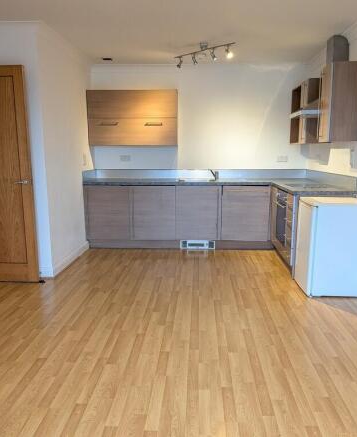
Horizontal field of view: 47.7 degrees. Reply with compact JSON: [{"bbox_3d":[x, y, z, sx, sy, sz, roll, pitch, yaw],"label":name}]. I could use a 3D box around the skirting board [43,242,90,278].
[{"bbox_3d":[-1.322,0.451,4.829,0.120,0.120,1.310,0,10,3],"label":"skirting board"}]

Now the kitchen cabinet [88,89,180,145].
[{"bbox_3d":[-0.594,-1.356,5.525,1.200,0.725,0.330,0,10,3],"label":"kitchen cabinet"}]

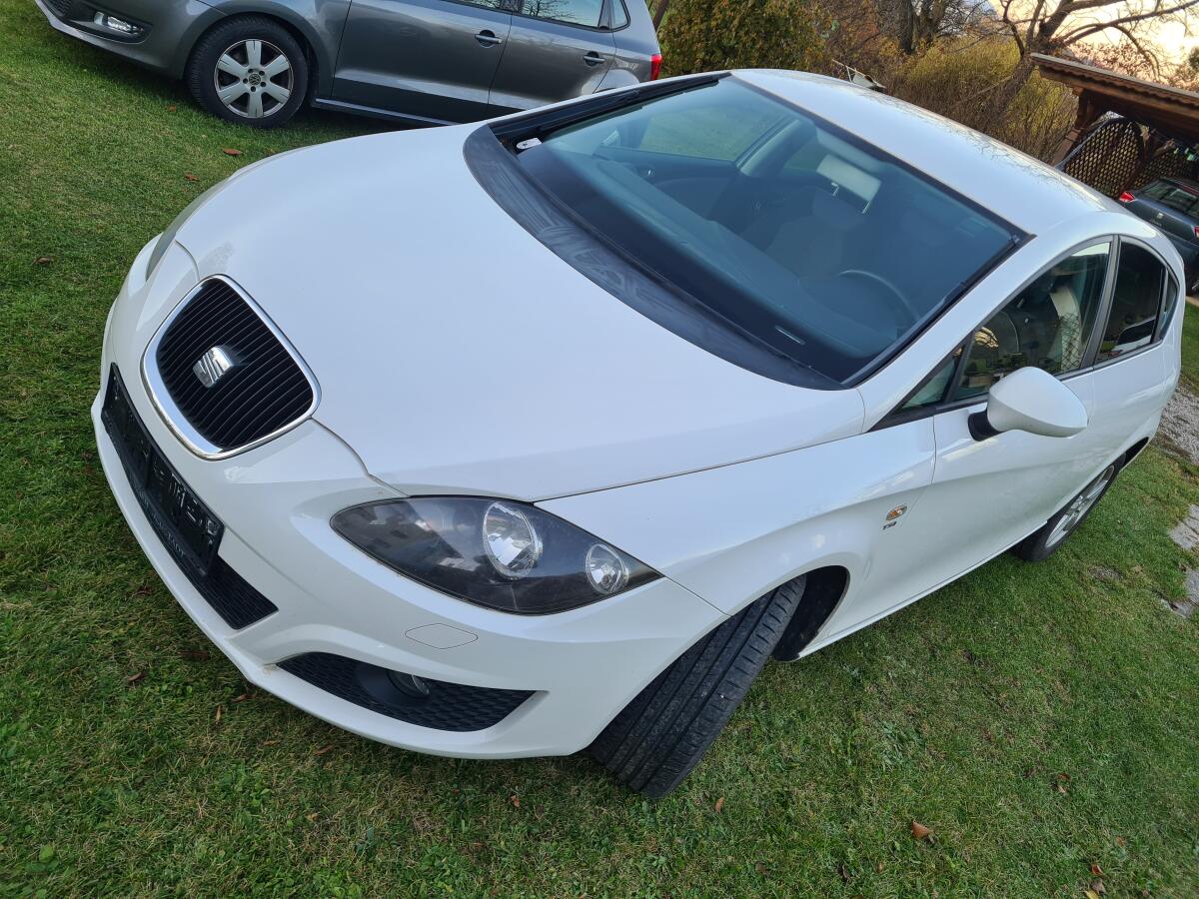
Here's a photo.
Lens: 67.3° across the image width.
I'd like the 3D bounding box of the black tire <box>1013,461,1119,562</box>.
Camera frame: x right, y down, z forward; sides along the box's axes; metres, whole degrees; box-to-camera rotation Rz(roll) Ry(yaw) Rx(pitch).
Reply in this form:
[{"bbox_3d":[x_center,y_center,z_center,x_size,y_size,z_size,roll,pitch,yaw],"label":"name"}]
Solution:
[{"bbox_3d":[2.004,0.191,3.891,0.630,0.630,0.210,-10,43,-46],"label":"black tire"}]

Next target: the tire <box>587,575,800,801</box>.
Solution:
[{"bbox_3d":[0.235,0.481,2.059,0.210,0.630,0.630,32,29,10],"label":"tire"}]

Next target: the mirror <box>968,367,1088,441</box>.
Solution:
[{"bbox_3d":[1.041,-0.079,2.165,0.170,0.185,0.220,-10,43,-46],"label":"mirror"}]

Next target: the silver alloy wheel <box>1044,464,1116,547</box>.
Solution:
[{"bbox_3d":[2.009,0.195,3.887,0.445,0.445,0.180,-10,43,-46],"label":"silver alloy wheel"}]

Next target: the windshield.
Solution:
[{"bbox_3d":[0.398,-0.691,2.404,0.985,0.120,1.340,-30,55,-27],"label":"windshield"}]

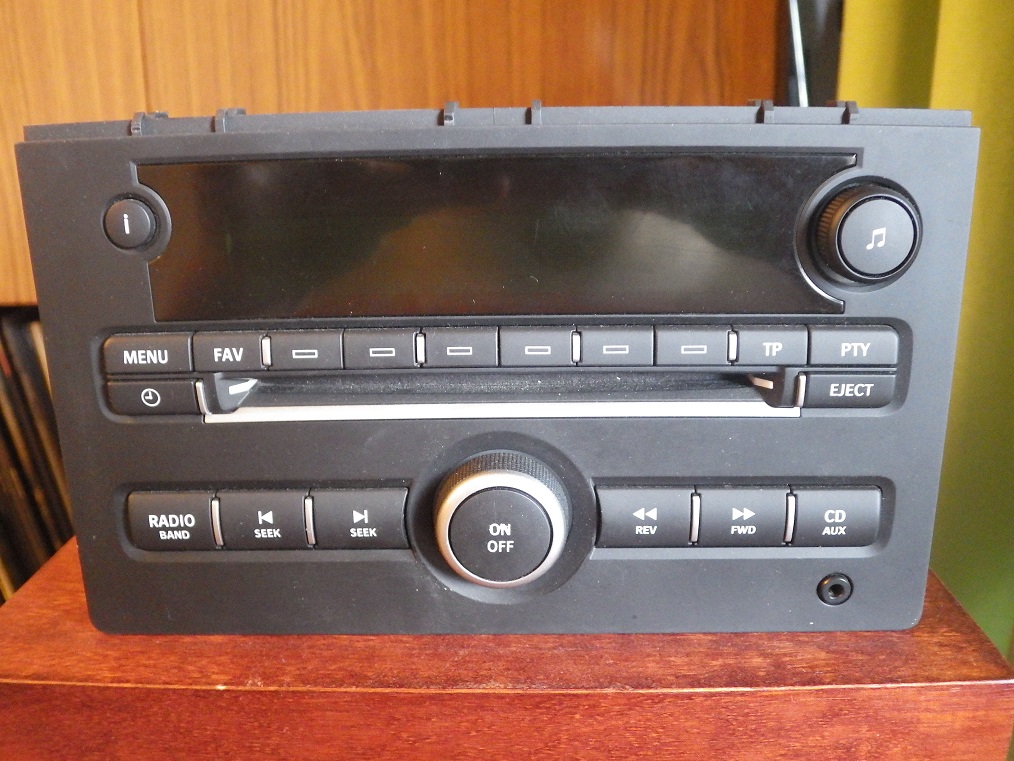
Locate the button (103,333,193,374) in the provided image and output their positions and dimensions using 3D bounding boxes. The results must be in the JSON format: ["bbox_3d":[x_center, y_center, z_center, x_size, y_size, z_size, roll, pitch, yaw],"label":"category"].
[{"bbox_3d":[-0.087,-0.006,0.218,0.021,0.009,0.005,-1,16,1],"label":"button"}]

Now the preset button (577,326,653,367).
[{"bbox_3d":[0.025,-0.009,0.216,0.018,0.010,0.005,-1,16,1],"label":"preset button"}]

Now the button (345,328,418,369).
[{"bbox_3d":[-0.029,-0.008,0.217,0.018,0.010,0.005,-1,16,1],"label":"button"}]

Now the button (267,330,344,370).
[{"bbox_3d":[-0.048,-0.007,0.217,0.018,0.009,0.005,-1,16,1],"label":"button"}]

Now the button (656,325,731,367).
[{"bbox_3d":[0.044,-0.008,0.216,0.018,0.009,0.005,-1,16,1],"label":"button"}]

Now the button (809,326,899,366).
[{"bbox_3d":[0.083,-0.008,0.215,0.021,0.009,0.005,-1,16,1],"label":"button"}]

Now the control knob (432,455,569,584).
[{"bbox_3d":[-0.001,0.035,0.224,0.033,0.033,0.014,-1,16,1],"label":"control knob"}]

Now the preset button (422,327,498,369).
[{"bbox_3d":[-0.011,-0.008,0.216,0.018,0.010,0.005,-1,16,1],"label":"preset button"}]

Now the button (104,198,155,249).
[{"bbox_3d":[-0.086,-0.036,0.209,0.011,0.011,0.005,-1,16,1],"label":"button"}]

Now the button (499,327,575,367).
[{"bbox_3d":[0.007,-0.008,0.216,0.018,0.009,0.005,-1,16,1],"label":"button"}]

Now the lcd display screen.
[{"bbox_3d":[-0.003,-0.033,0.212,0.165,0.038,0.004,-1,16,1],"label":"lcd display screen"}]

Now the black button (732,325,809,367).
[{"bbox_3d":[0.063,-0.008,0.215,0.018,0.009,0.005,-1,16,1],"label":"black button"}]

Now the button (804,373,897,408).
[{"bbox_3d":[0.082,0.002,0.218,0.021,0.008,0.005,-1,16,1],"label":"button"}]

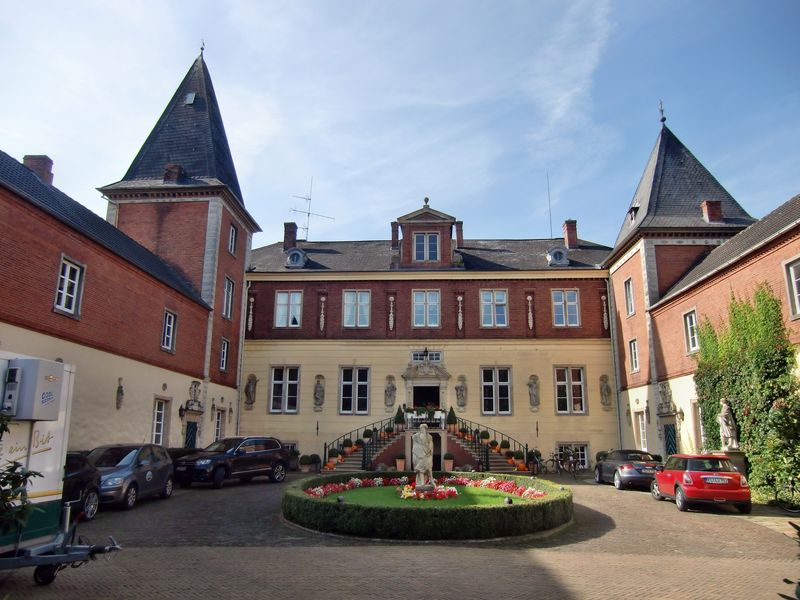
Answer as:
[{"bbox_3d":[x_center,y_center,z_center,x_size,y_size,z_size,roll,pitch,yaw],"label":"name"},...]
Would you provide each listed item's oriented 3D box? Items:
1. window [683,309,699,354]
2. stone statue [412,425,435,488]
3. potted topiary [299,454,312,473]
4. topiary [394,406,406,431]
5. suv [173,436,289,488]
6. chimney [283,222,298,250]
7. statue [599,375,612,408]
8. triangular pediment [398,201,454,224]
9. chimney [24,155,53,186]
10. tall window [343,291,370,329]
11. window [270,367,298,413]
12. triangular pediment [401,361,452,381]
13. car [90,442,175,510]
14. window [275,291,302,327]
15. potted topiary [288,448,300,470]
[{"bbox_3d":[11.190,1.207,21.316,0.200,1.670,1.070,0,-14,3],"label":"window"},{"bbox_3d":[0.616,4.075,14.537,0.580,1.680,0.520,0,-14,3],"label":"stone statue"},{"bbox_3d":[-4.442,7.767,26.271,0.640,0.880,0.640,0,-13,3],"label":"potted topiary"},{"bbox_3d":[0.026,6.070,28.415,0.580,1.300,0.580,0,-14,3],"label":"topiary"},{"bbox_3d":[-6.412,6.310,21.795,1.959,1.720,4.795,-9,-17,35],"label":"suv"},{"bbox_3d":[-6.876,-3.943,34.992,0.750,1.750,0.750,0,-14,3],"label":"chimney"},{"bbox_3d":[11.088,5.000,29.821,0.609,1.914,0.500,0,-14,3],"label":"statue"},{"bbox_3d":[1.595,-5.135,33.098,3.450,1.450,0.700,0,-14,3],"label":"triangular pediment"},{"bbox_3d":[-12.420,-4.399,19.029,0.700,1.000,0.550,0,-14,3],"label":"chimney"},{"bbox_3d":[-2.446,0.518,31.591,1.631,2.288,0.220,0,-14,3],"label":"tall window"},{"bbox_3d":[-6.050,4.640,28.864,1.576,2.482,0.250,0,-13,3],"label":"window"},{"bbox_3d":[1.453,3.837,30.211,2.750,1.100,0.500,0,-14,3],"label":"triangular pediment"},{"bbox_3d":[-7.950,4.955,15.840,1.770,1.580,4.200,1,-13,-2],"label":"car"},{"bbox_3d":[-6.471,0.512,32.277,1.600,2.150,0.220,0,-14,3],"label":"window"},{"bbox_3d":[-5.588,8.424,29.242,0.720,1.150,0.720,0,-14,3],"label":"potted topiary"}]

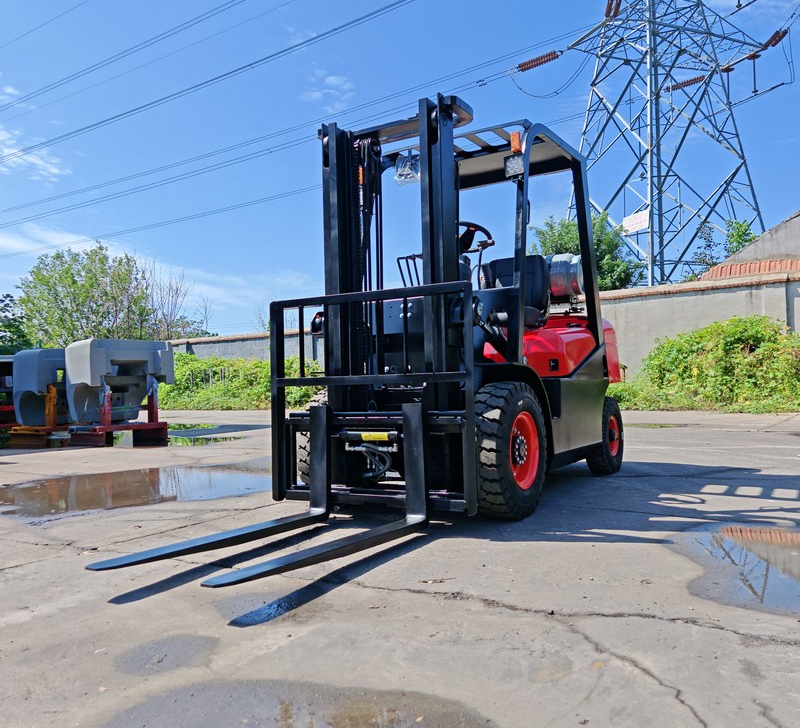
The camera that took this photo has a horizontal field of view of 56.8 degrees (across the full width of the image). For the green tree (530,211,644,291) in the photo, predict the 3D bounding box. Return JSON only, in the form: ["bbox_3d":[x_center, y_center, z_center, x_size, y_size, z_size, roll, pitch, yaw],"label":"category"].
[{"bbox_3d":[4.992,-1.603,20.044,3.083,5.029,3.083,-2,-1,0],"label":"green tree"}]

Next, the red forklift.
[{"bbox_3d":[0.193,-0.274,4.093,1.200,2.120,3.924,-2,-1,31],"label":"red forklift"}]

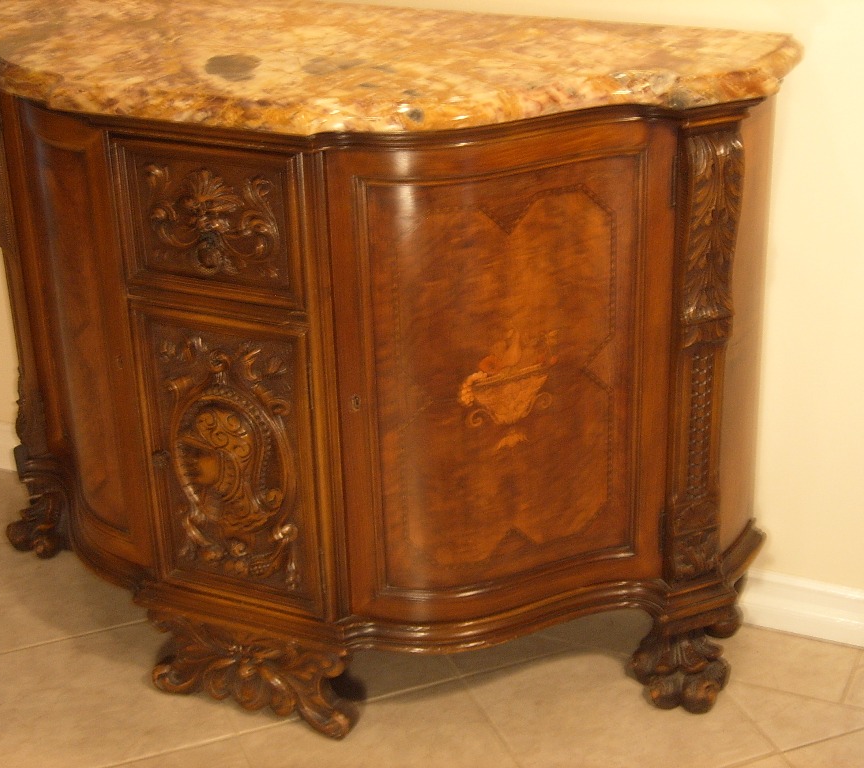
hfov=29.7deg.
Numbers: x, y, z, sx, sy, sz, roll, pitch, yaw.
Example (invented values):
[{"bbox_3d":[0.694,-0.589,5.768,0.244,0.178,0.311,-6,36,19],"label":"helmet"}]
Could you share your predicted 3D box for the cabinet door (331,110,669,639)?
[{"bbox_3d":[0.097,0.004,2.064,0.431,0.641,0.069,-6,25,-9],"label":"cabinet door"}]

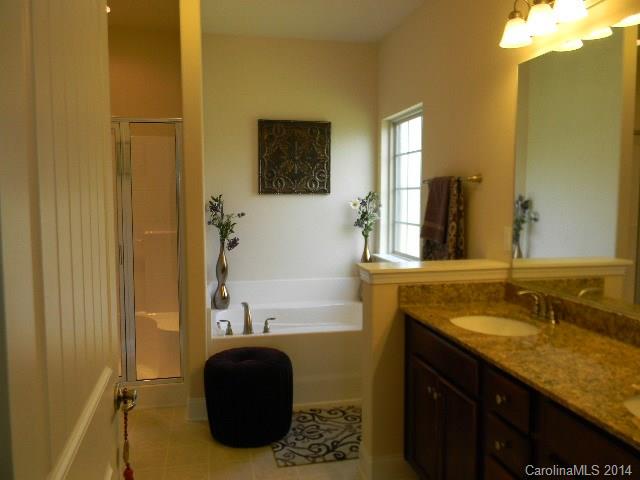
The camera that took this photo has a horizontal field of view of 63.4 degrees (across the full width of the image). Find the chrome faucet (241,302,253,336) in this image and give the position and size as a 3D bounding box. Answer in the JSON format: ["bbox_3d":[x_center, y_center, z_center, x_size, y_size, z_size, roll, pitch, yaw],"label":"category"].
[{"bbox_3d":[-0.506,0.527,3.497,0.060,0.200,0.180,-1,5,-13],"label":"chrome faucet"}]

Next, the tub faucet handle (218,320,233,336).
[{"bbox_3d":[-0.621,0.583,3.421,0.083,0.102,0.050,-1,5,-14],"label":"tub faucet handle"}]

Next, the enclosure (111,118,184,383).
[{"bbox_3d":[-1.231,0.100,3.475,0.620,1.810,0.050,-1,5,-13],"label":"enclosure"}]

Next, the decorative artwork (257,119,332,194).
[{"bbox_3d":[-0.212,-0.693,4.372,0.615,0.605,0.040,-1,5,-13],"label":"decorative artwork"}]

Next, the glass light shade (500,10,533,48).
[{"bbox_3d":[0.882,-0.951,2.341,0.145,0.155,0.145,-1,5,-13],"label":"glass light shade"}]

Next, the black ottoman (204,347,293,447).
[{"bbox_3d":[-0.431,0.944,3.158,0.520,0.470,0.520,-1,5,-13],"label":"black ottoman"}]

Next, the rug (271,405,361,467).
[{"bbox_3d":[0.165,1.171,3.200,0.960,0.010,0.680,-1,5,-13],"label":"rug"}]

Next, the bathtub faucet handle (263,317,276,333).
[{"bbox_3d":[-0.345,0.571,3.530,0.095,0.110,0.055,-1,5,-12],"label":"bathtub faucet handle"}]

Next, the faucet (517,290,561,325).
[{"bbox_3d":[0.947,0.286,2.254,0.170,0.130,0.155,-1,5,-13],"label":"faucet"}]

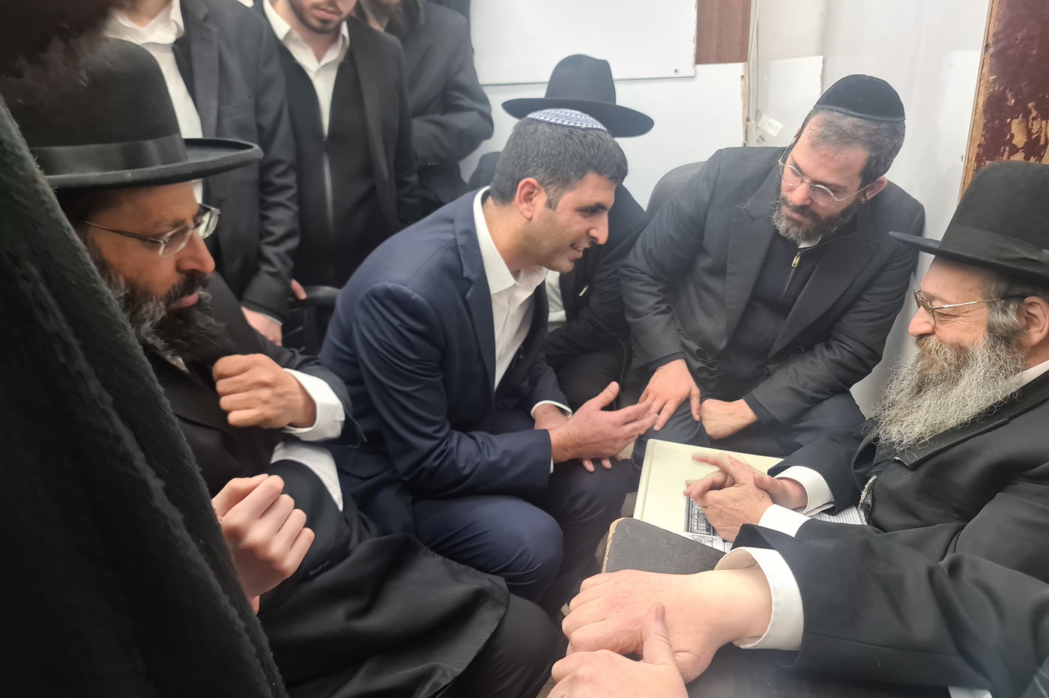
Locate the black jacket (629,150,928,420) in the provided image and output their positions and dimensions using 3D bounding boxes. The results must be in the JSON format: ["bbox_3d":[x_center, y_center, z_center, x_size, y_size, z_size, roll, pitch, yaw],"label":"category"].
[{"bbox_3d":[0.465,-0.090,1.430,0.550,0.590,0.450,5,20,19],"label":"black jacket"}]

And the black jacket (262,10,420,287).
[{"bbox_3d":[-0.460,-0.440,1.870,0.490,0.710,0.290,-9,20,-19],"label":"black jacket"}]

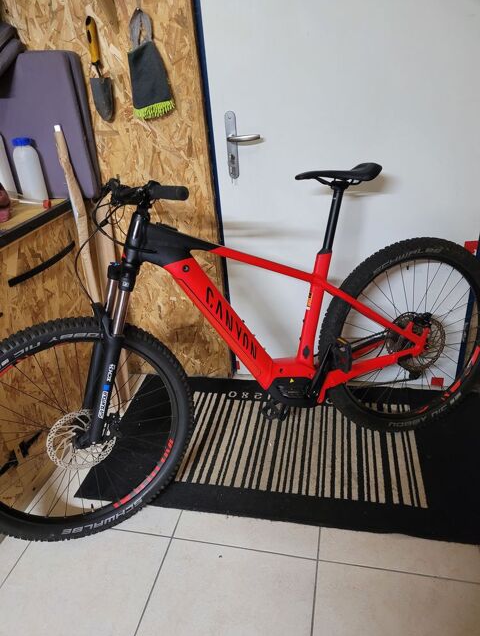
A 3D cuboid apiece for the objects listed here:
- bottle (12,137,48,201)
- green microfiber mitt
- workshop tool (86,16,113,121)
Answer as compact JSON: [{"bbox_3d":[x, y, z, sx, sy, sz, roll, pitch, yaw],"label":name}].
[{"bbox_3d":[-0.792,-0.550,1.797,0.094,0.226,0.094,2,29,13],"label":"bottle"},{"bbox_3d":[-0.318,-0.860,1.642,0.160,0.334,0.045,2,29,13],"label":"green microfiber mitt"},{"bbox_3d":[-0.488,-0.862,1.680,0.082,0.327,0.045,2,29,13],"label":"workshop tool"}]

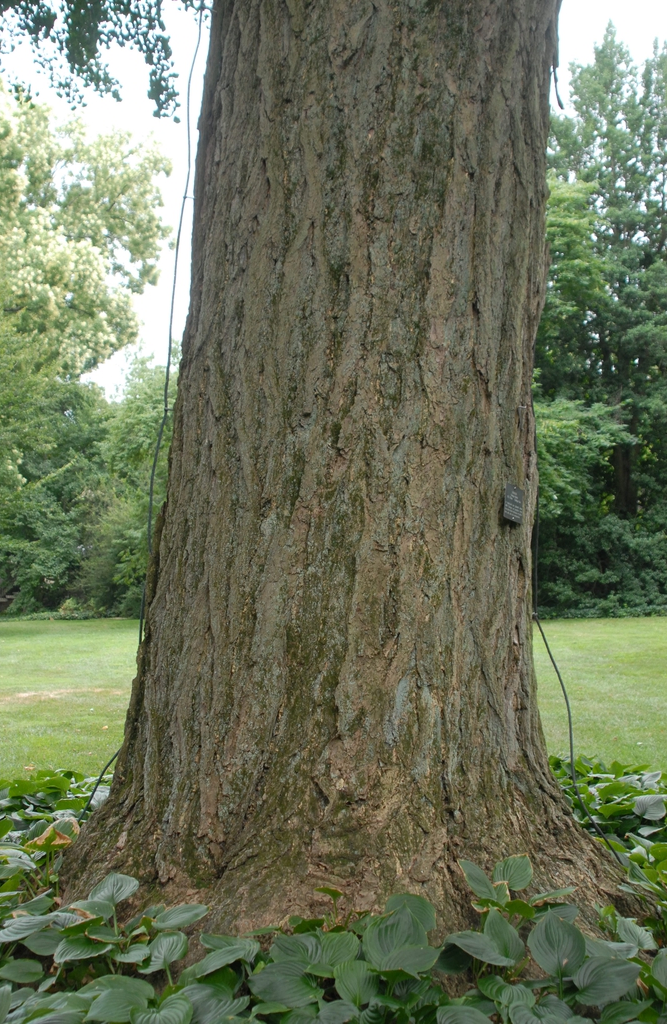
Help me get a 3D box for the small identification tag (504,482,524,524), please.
[{"bbox_3d":[0.780,-0.035,5.150,0.118,0.154,0.006,20,-21,-37],"label":"small identification tag"}]

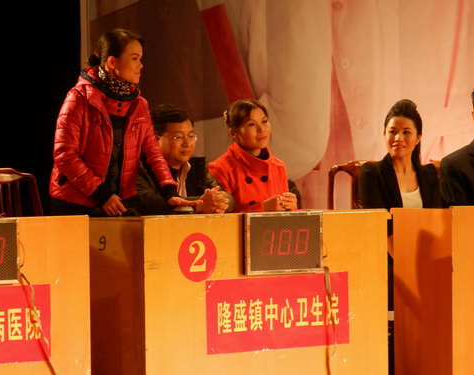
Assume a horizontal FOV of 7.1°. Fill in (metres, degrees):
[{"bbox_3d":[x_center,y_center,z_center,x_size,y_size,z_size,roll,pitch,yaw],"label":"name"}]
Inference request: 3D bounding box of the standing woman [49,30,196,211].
[{"bbox_3d":[-0.475,0.126,15.150,0.520,1.520,0.480,-2,2,-37],"label":"standing woman"}]

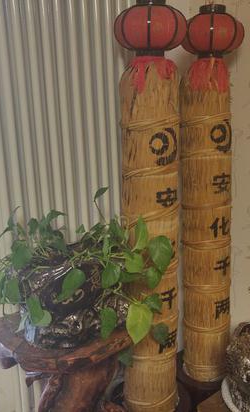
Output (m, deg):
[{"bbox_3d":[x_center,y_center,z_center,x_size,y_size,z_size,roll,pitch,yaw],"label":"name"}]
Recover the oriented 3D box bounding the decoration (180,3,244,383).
[{"bbox_3d":[0.385,-0.007,1.817,0.270,1.663,0.270,-3,11,1],"label":"decoration"}]

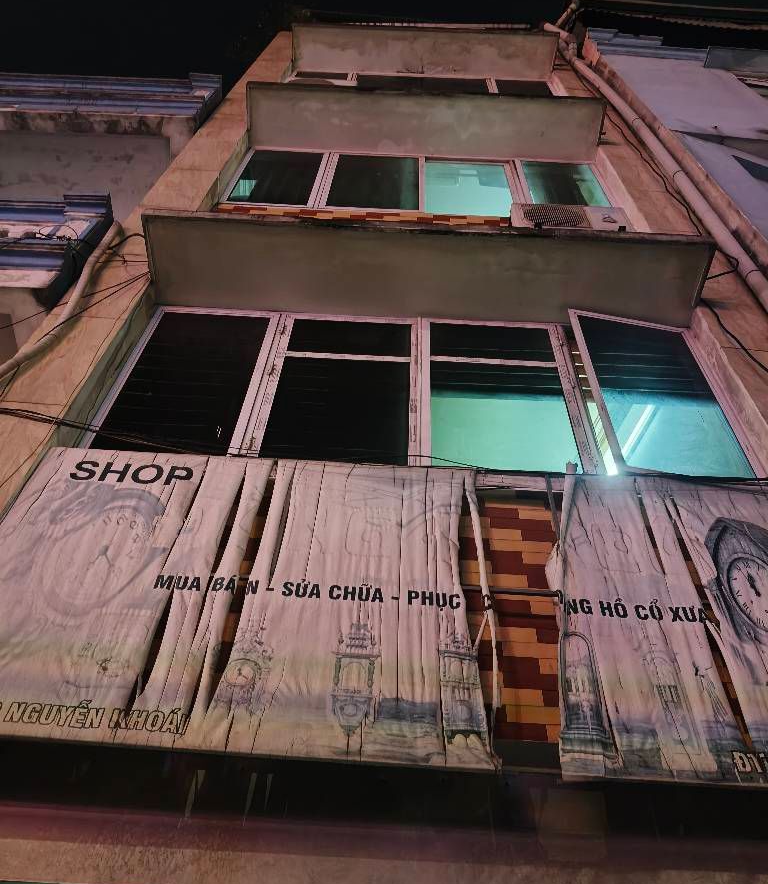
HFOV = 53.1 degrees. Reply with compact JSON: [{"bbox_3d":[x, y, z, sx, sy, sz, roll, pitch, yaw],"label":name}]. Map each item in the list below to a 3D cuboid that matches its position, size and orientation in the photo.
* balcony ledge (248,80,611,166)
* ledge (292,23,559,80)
[{"bbox_3d":[0.357,-2.870,6.936,3.166,0.141,0.514,3,-53,1],"label":"balcony ledge"},{"bbox_3d":[0.480,-4.752,9.437,3.166,0.149,0.514,3,-53,1],"label":"ledge"}]

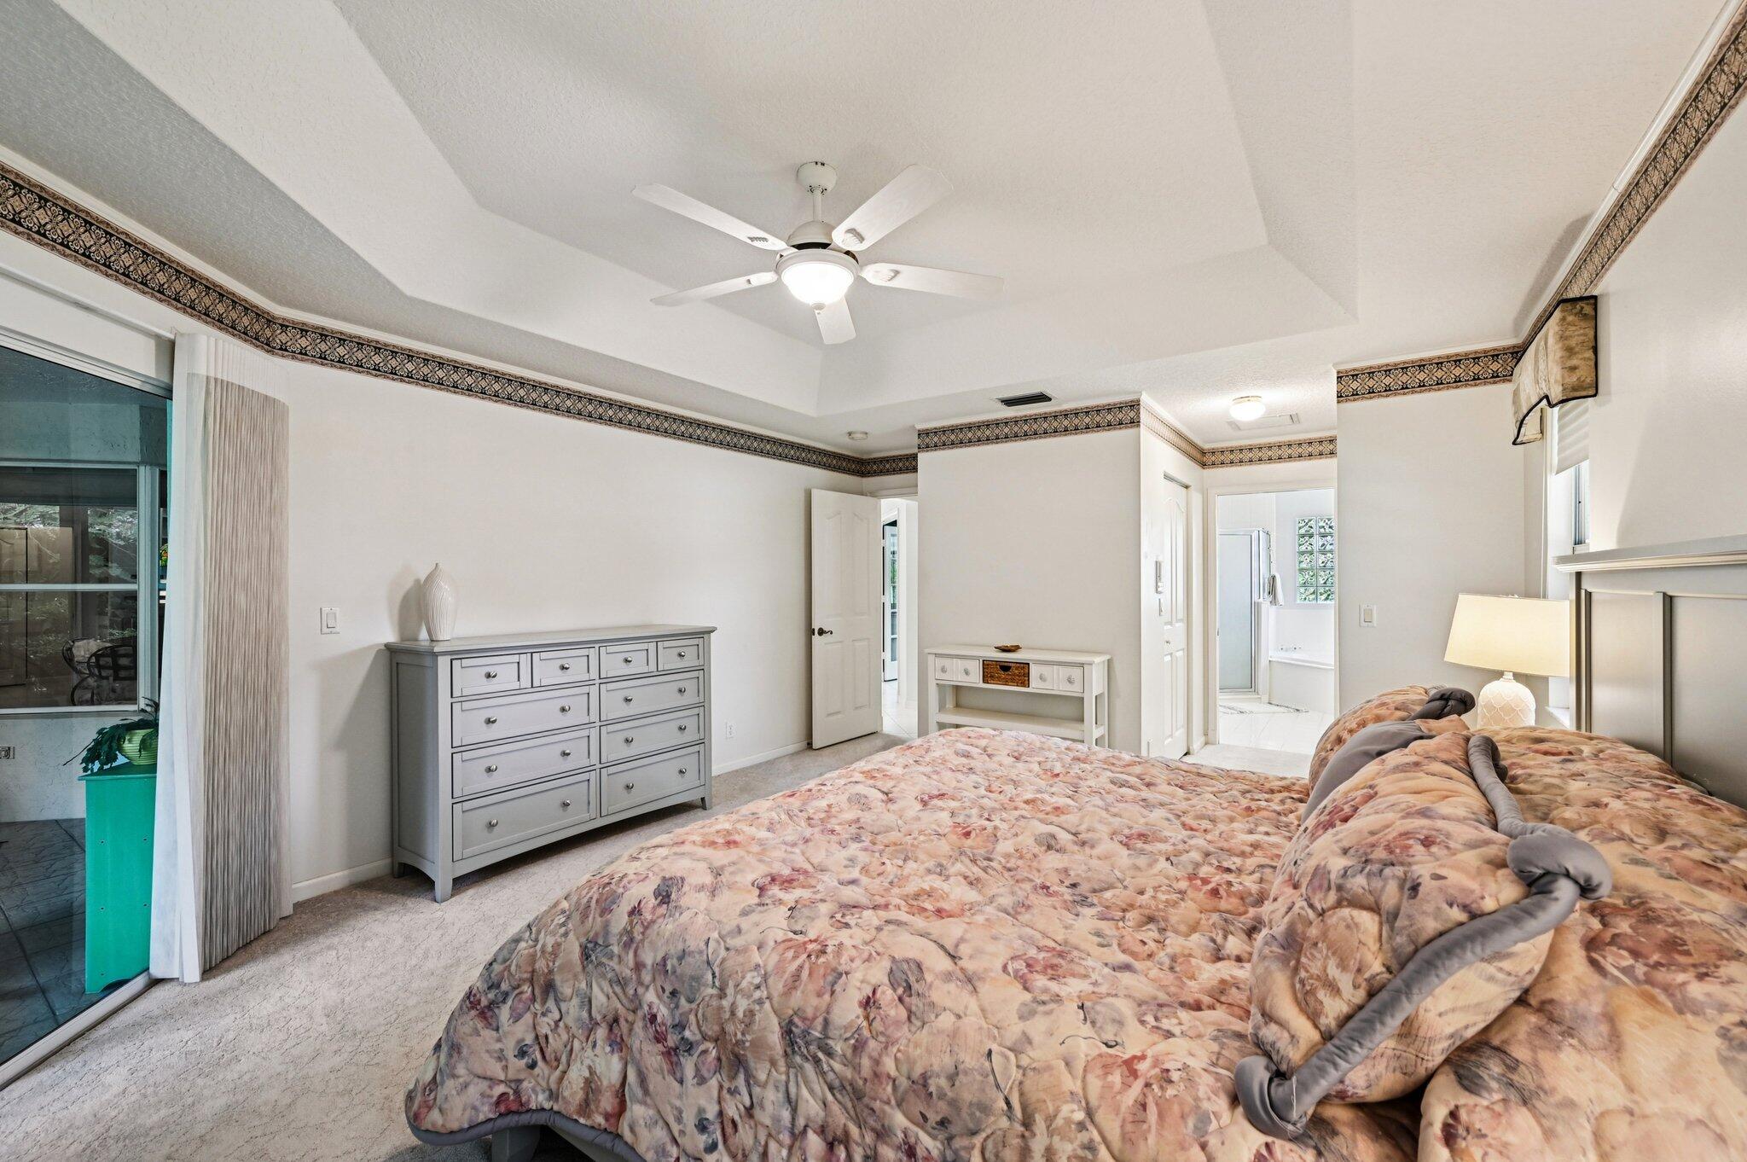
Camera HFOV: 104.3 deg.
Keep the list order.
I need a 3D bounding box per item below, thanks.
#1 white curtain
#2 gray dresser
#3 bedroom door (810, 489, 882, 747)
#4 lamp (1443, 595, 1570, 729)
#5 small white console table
[{"bbox_3d":[-2.326,0.246,2.450,0.170,2.120,0.480,0,0,-9],"label":"white curtain"},{"bbox_3d":[-1.531,0.802,3.484,0.475,1.040,1.490,0,0,36],"label":"gray dresser"},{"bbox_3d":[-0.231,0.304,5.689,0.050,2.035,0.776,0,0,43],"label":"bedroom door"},{"bbox_3d":[2.070,0.327,2.206,0.335,0.550,0.335,0,0,36],"label":"lamp"},{"bbox_3d":[0.889,0.892,4.277,1.100,0.866,0.370,0,0,36],"label":"small white console table"}]

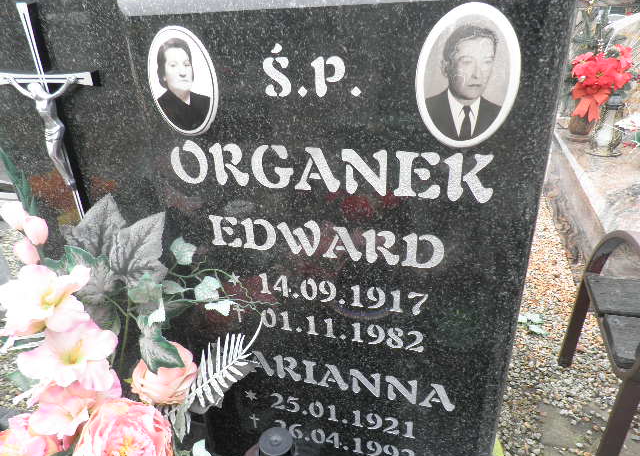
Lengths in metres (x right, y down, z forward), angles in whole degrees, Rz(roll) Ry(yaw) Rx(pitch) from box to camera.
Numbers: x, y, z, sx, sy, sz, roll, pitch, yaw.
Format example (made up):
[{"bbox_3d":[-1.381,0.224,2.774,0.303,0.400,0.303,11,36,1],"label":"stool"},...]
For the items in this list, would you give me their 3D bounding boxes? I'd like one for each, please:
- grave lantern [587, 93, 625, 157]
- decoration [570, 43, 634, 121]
[{"bbox_3d":[1.620,-0.573,2.480,0.180,0.315,0.180,6,28,18],"label":"grave lantern"},{"bbox_3d":[1.649,-0.844,2.590,0.310,0.400,0.270,6,28,18],"label":"decoration"}]

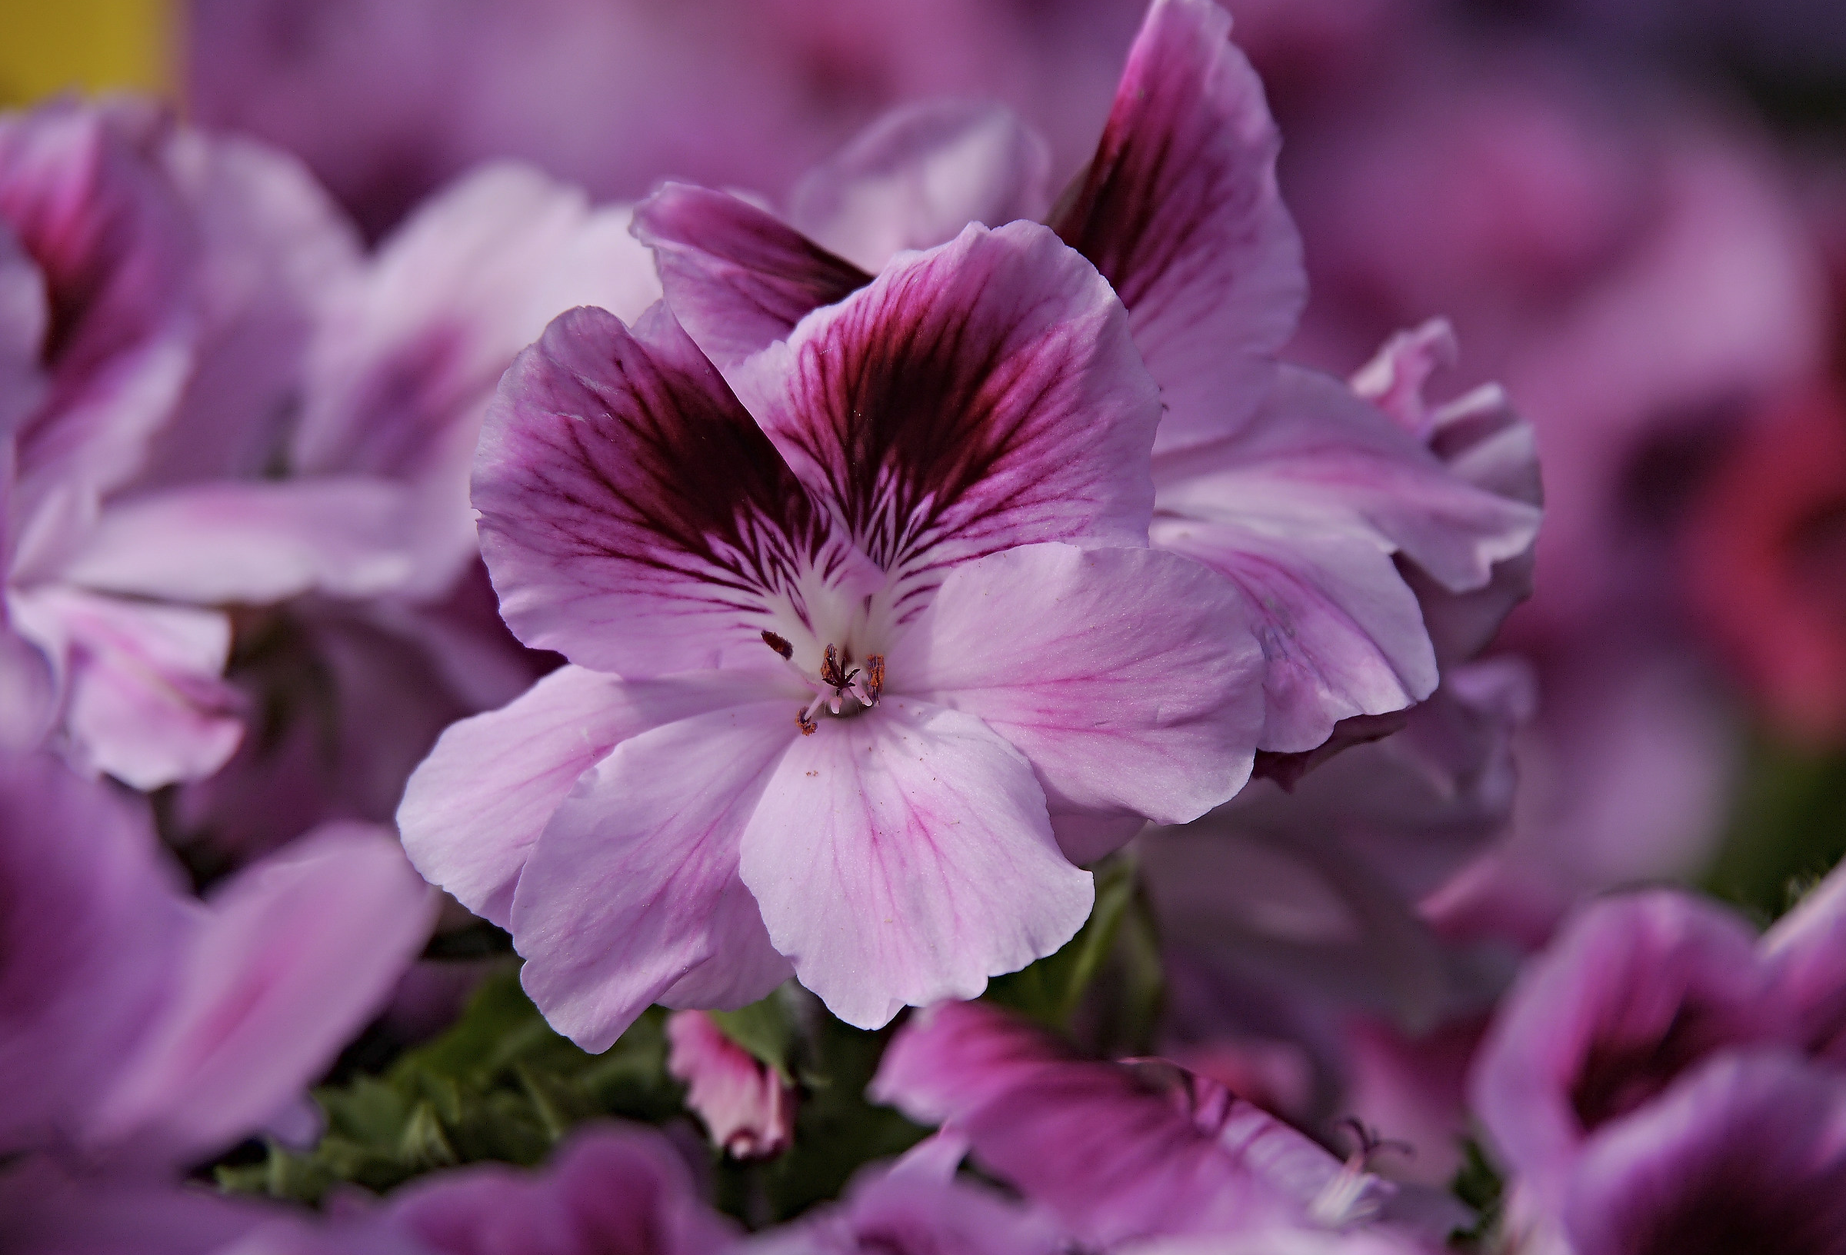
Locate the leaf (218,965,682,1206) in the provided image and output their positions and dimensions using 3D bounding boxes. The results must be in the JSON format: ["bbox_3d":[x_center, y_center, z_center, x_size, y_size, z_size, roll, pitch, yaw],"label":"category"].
[{"bbox_3d":[-0.030,0.029,1.030,0.029,0.015,0.022,0,13,0],"label":"leaf"}]

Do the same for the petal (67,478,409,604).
[{"bbox_3d":[-0.044,-0.006,1.025,0.022,0.009,0.015,-1,6,-11],"label":"petal"}]

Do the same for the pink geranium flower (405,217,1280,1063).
[{"bbox_3d":[-0.006,0.000,1.000,0.053,0.050,0.026,-1,-7,6],"label":"pink geranium flower"}]

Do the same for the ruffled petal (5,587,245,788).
[{"bbox_3d":[-0.051,0.004,1.020,0.015,0.013,0.010,0,0,-9],"label":"ruffled petal"}]

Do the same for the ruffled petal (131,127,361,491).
[{"bbox_3d":[-0.044,-0.021,1.040,0.015,0.024,0.009,0,0,-6],"label":"ruffled petal"}]

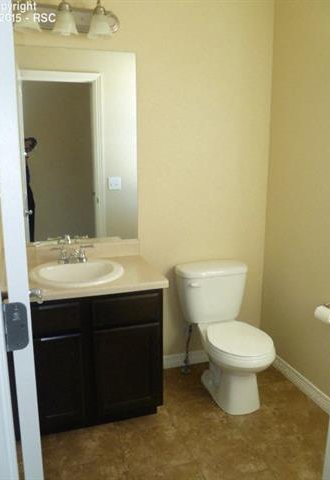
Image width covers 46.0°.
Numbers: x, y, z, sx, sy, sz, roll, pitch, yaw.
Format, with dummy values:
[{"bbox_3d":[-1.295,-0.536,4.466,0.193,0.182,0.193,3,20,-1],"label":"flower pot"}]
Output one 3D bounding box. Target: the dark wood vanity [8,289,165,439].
[{"bbox_3d":[-0.445,0.574,2.104,0.748,0.754,0.513,-4,12,-19],"label":"dark wood vanity"}]

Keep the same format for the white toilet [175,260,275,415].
[{"bbox_3d":[0.363,0.558,2.266,0.437,0.722,0.692,-4,12,-19],"label":"white toilet"}]

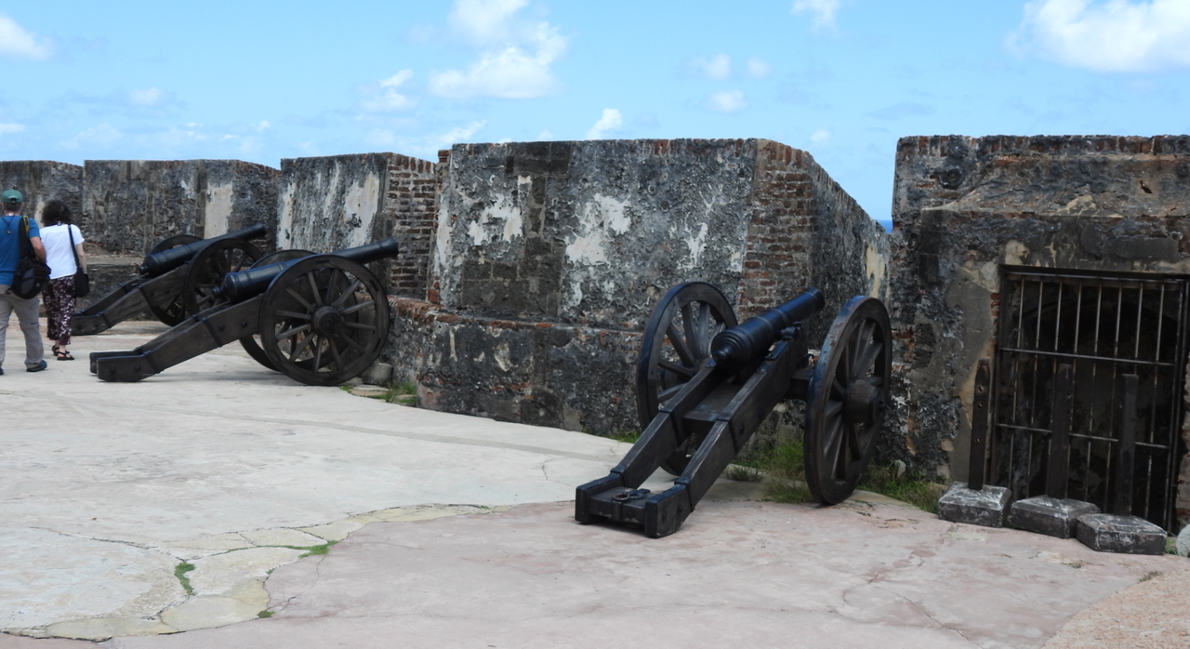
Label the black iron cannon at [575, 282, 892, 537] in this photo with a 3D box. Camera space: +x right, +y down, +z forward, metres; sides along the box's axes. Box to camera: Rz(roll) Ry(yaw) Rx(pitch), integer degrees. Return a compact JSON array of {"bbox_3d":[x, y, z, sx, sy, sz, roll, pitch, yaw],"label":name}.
[{"bbox_3d":[0.797,0.420,7.905,1.420,1.250,2.780,5,6,29],"label":"black iron cannon"}]

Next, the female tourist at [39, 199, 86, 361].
[{"bbox_3d":[-5.411,-0.484,13.974,0.480,1.640,0.340,1,5,-12],"label":"female tourist"}]

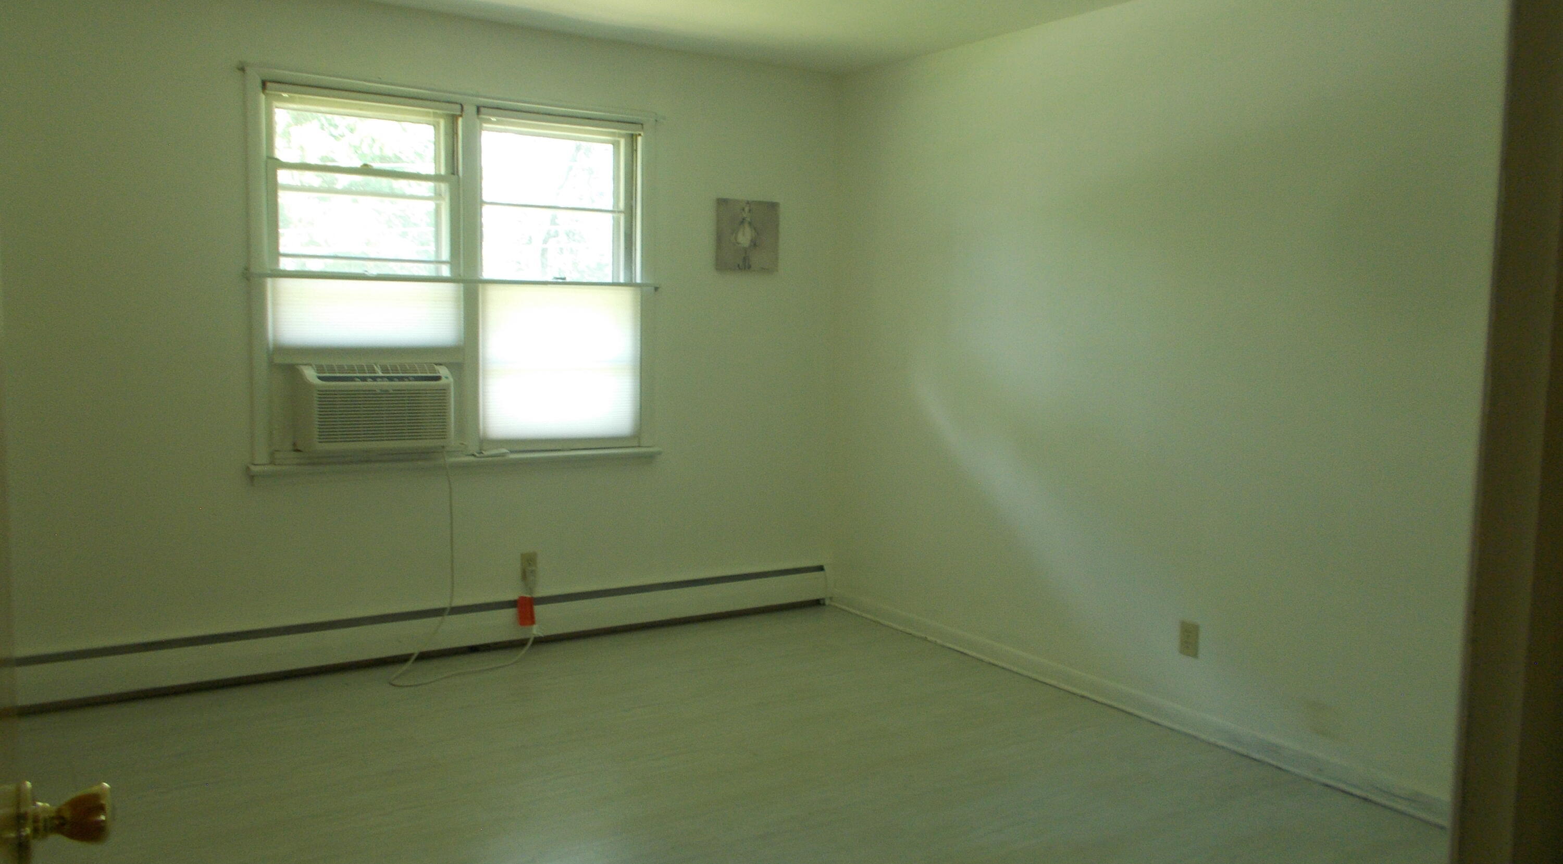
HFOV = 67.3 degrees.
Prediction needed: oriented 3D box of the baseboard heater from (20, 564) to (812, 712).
[{"bbox_3d":[-1.152,0.770,4.644,3.255,0.177,0.065,-3,7,-33],"label":"baseboard heater"}]

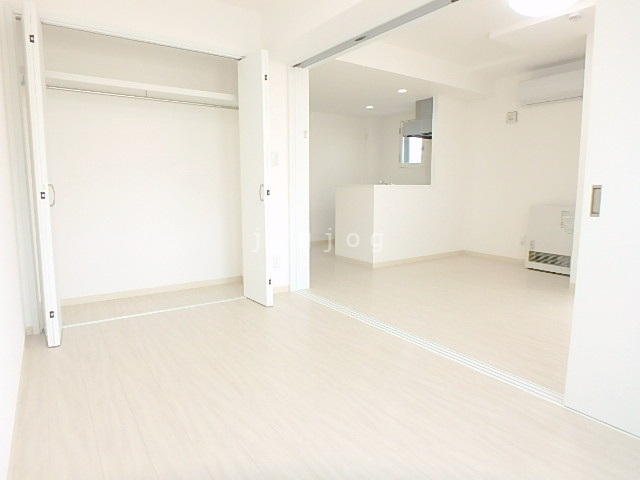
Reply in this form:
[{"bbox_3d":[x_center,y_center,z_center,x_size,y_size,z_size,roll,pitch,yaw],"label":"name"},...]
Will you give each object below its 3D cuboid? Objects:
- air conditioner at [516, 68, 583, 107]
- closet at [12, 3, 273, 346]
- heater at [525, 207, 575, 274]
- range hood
[{"bbox_3d":[2.683,-1.692,4.380,0.250,0.285,0.795,-6,10,-35],"label":"air conditioner"},{"bbox_3d":[-1.318,-0.465,3.101,1.638,2.059,1.007,-4,8,-32],"label":"closet"},{"bbox_3d":[2.758,-0.003,4.402,0.280,0.752,0.680,-6,10,-35],"label":"heater"},{"bbox_3d":[1.625,-1.722,5.585,0.600,0.468,0.600,-6,10,-35],"label":"range hood"}]

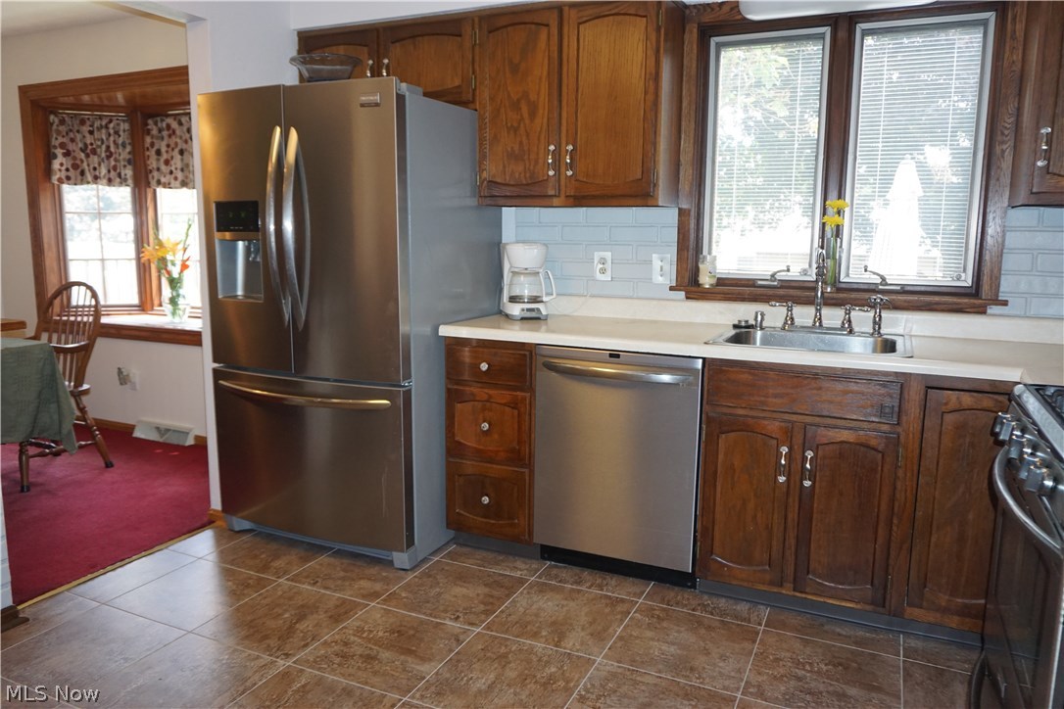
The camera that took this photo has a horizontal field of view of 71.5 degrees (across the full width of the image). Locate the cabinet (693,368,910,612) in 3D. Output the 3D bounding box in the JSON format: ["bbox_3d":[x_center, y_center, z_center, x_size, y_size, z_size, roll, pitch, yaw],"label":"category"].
[{"bbox_3d":[0.971,0.376,2.654,0.605,0.770,0.620,4,9,24],"label":"cabinet"}]

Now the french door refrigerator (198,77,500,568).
[{"bbox_3d":[-0.717,-0.143,3.141,0.908,1.775,0.843,4,9,24],"label":"french door refrigerator"}]

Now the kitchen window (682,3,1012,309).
[{"bbox_3d":[1.111,-0.753,2.727,1.120,1.130,0.100,4,9,24],"label":"kitchen window"}]

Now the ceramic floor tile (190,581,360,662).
[{"bbox_3d":[-0.812,0.871,2.433,0.405,0.010,0.405,4,9,24],"label":"ceramic floor tile"}]

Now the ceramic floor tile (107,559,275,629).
[{"bbox_3d":[-1.185,0.843,2.600,0.405,0.010,0.405,4,9,24],"label":"ceramic floor tile"}]

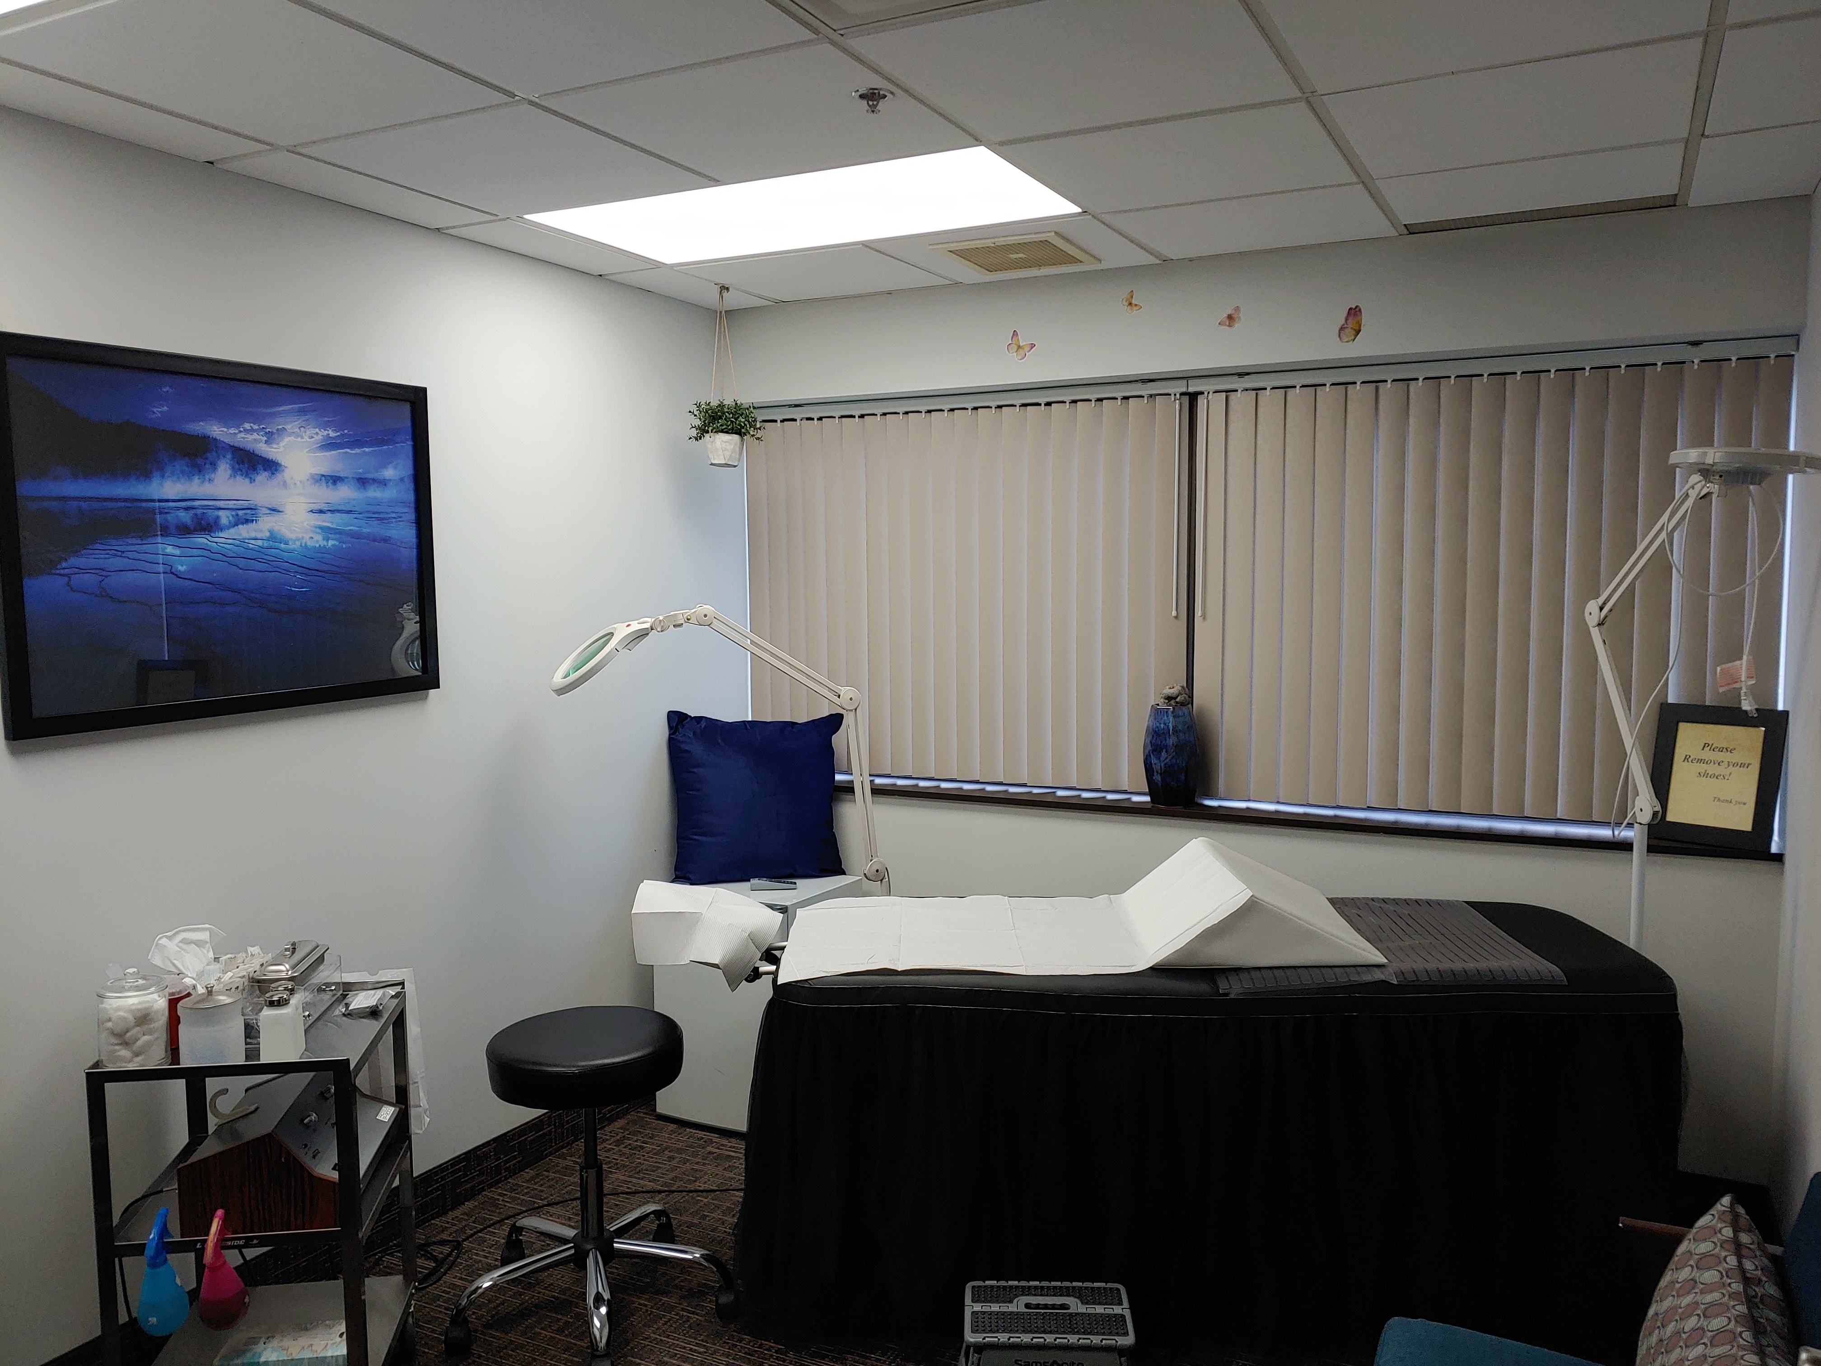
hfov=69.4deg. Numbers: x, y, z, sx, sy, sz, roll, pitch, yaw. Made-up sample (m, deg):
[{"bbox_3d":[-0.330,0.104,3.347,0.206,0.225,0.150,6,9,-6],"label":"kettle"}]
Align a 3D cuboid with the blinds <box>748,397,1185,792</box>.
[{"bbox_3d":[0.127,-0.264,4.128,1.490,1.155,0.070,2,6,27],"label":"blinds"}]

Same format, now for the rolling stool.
[{"bbox_3d":[-0.702,1.070,2.870,0.585,0.614,0.580,-1,6,0],"label":"rolling stool"}]

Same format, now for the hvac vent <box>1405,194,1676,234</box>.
[{"bbox_3d":[1.495,-1.120,3.136,0.585,0.030,0.115,2,6,27],"label":"hvac vent"}]

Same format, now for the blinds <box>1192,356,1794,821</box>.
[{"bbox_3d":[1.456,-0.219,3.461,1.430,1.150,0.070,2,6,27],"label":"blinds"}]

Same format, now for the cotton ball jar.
[{"bbox_3d":[-1.336,0.568,2.262,0.102,0.153,0.102,-1,6,-2],"label":"cotton ball jar"}]

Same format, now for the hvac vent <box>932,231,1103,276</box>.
[{"bbox_3d":[0.288,-1.121,3.464,0.332,0.022,0.376,2,6,27],"label":"hvac vent"}]

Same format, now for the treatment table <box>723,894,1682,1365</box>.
[{"bbox_3d":[0.635,0.973,3.048,1.935,0.802,0.678,0,6,3],"label":"treatment table"}]

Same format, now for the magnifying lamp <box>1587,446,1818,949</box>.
[{"bbox_3d":[1.667,0.439,2.901,0.446,1.881,0.495,-1,6,-3],"label":"magnifying lamp"}]

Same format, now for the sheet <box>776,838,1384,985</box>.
[{"bbox_3d":[0.380,0.502,3.005,1.302,0.163,0.653,0,6,3],"label":"sheet"}]

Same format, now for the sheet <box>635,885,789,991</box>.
[{"bbox_3d":[-0.499,0.605,3.207,0.340,0.160,0.280,0,6,5],"label":"sheet"}]

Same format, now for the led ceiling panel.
[{"bbox_3d":[-0.257,-1.109,3.064,1.190,0.040,0.580,2,6,27],"label":"led ceiling panel"}]

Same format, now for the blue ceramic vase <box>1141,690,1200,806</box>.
[{"bbox_3d":[0.748,0.184,3.782,0.148,0.332,0.148,2,6,27],"label":"blue ceramic vase"}]

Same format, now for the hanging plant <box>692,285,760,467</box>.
[{"bbox_3d":[-0.549,-0.906,3.902,0.198,0.525,0.198,0,6,0],"label":"hanging plant"}]

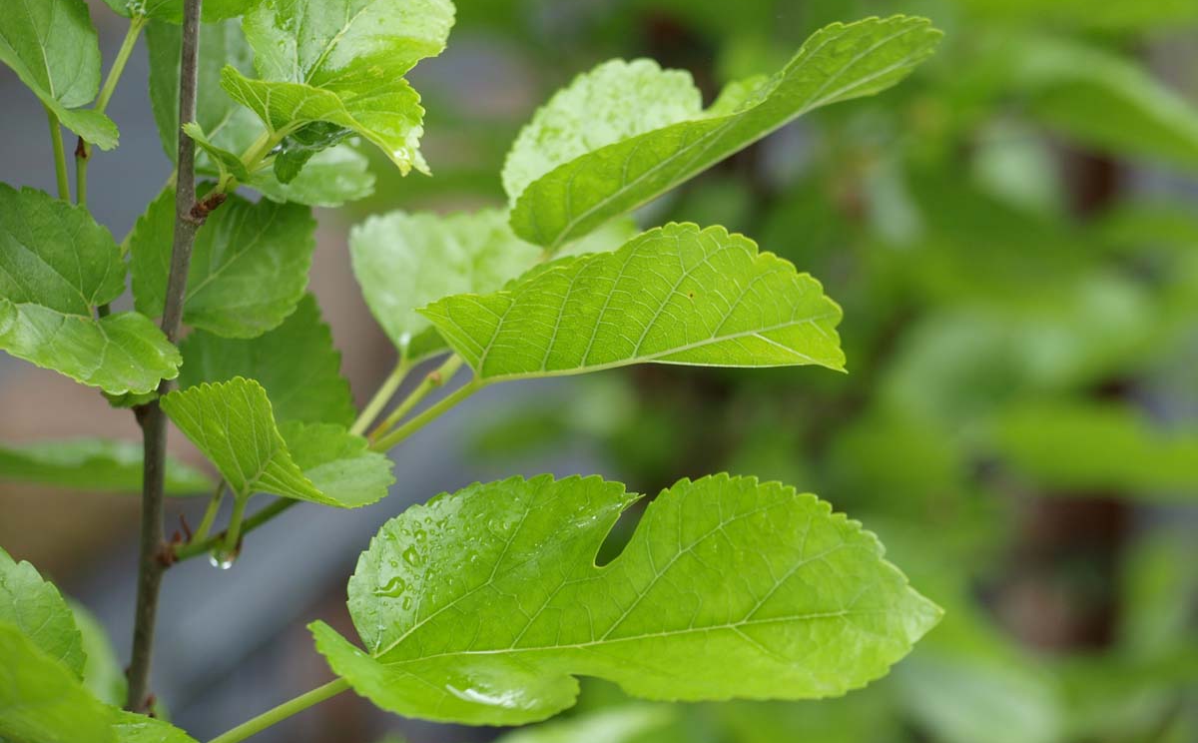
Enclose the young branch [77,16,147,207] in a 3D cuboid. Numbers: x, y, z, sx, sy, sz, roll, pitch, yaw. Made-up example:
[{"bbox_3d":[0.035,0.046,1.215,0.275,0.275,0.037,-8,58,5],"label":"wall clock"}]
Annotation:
[{"bbox_3d":[-0.100,-0.053,1.215,0.006,0.040,0.007,16,3,0],"label":"young branch"}]

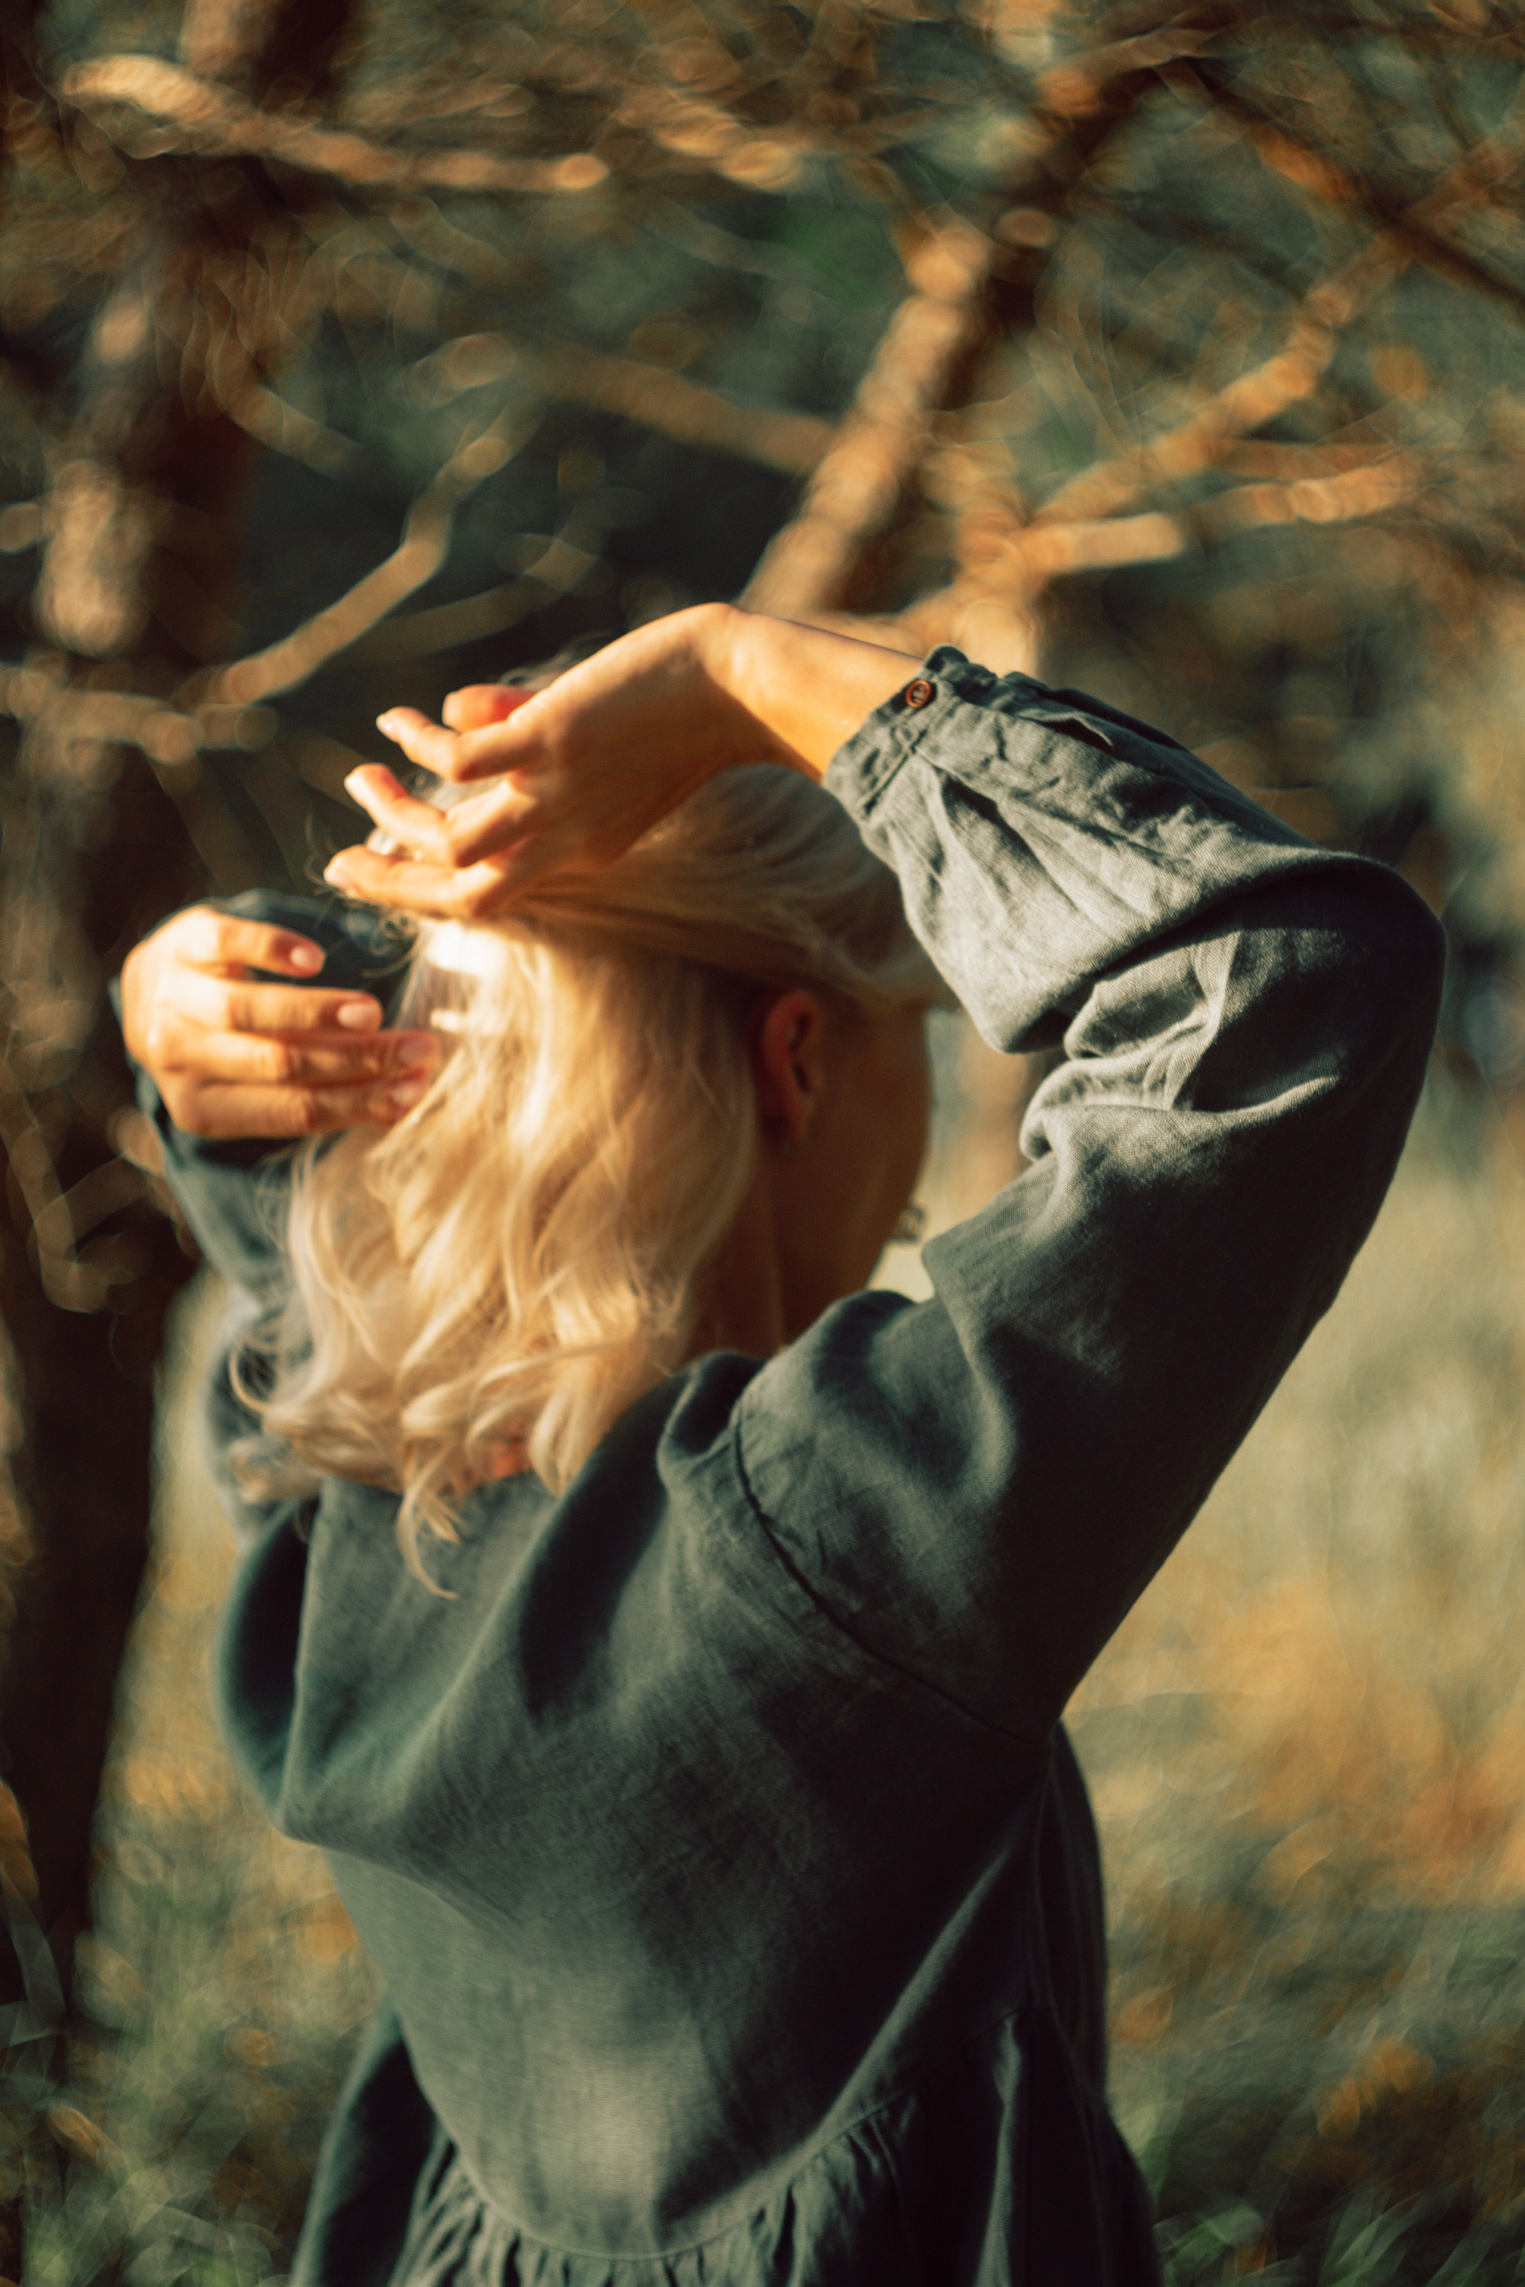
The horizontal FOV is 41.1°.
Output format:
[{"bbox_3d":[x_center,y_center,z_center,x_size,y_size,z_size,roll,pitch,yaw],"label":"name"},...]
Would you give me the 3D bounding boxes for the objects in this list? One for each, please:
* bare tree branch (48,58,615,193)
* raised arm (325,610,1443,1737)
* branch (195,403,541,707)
[{"bbox_3d":[-0.545,-1.301,2.600,0.702,0.183,0.220,0,3,0],"label":"bare tree branch"},{"bbox_3d":[0.050,0.013,0.840,0.453,0.457,0.240,0,3,0],"label":"raised arm"},{"bbox_3d":[-0.504,-0.753,2.600,0.441,0.389,0.200,0,3,0],"label":"branch"}]

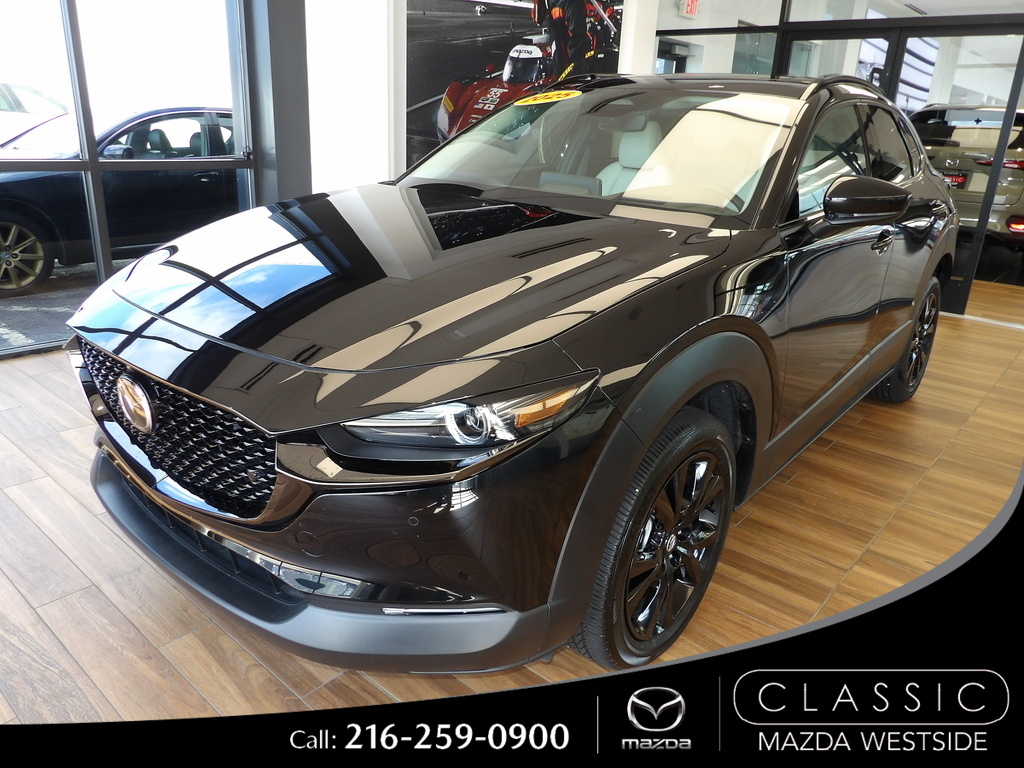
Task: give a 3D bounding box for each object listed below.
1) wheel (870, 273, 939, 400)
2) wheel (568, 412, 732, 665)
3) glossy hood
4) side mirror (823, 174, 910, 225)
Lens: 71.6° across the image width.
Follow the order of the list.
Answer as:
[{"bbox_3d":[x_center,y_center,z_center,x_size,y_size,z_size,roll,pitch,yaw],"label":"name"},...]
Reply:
[{"bbox_3d":[2.060,-0.241,3.778,0.225,0.690,0.690,18,25,37],"label":"wheel"},{"bbox_3d":[0.344,0.376,1.849,0.225,0.690,0.690,18,25,37],"label":"wheel"},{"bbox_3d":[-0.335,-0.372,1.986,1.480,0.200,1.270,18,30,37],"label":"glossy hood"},{"bbox_3d":[1.041,-0.550,2.102,0.235,0.140,0.185,18,25,37],"label":"side mirror"}]

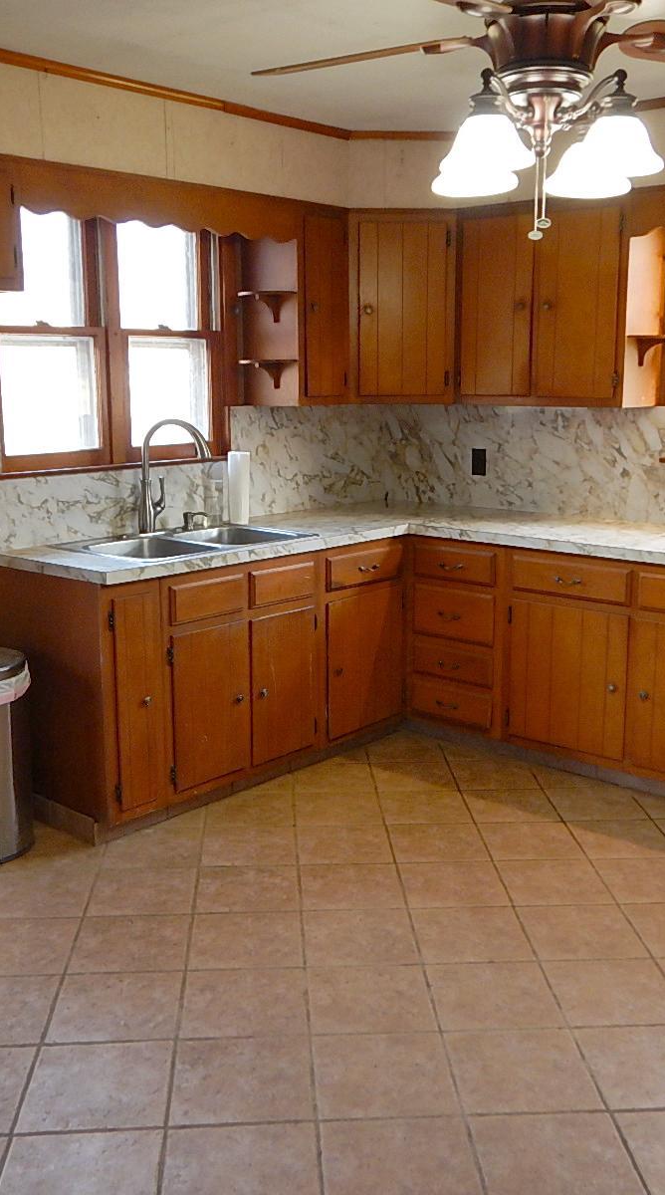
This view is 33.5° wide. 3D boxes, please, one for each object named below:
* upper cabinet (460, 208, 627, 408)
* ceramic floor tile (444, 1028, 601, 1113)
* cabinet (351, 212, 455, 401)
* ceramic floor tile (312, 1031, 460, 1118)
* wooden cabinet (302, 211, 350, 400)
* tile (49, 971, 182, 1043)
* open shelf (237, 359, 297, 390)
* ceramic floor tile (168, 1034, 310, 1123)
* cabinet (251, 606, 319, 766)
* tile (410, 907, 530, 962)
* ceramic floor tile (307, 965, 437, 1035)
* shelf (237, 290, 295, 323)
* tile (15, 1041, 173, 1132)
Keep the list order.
[{"bbox_3d":[0.907,-1.184,4.513,0.765,0.790,0.320,10,15,40],"label":"upper cabinet"},{"bbox_3d":[0.416,1.042,2.428,0.302,0.010,0.302,-1,11,-3],"label":"ceramic floor tile"},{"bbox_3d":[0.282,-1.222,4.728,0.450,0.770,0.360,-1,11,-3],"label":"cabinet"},{"bbox_3d":[0.112,1.056,2.432,0.303,0.010,0.303,-1,11,-3],"label":"ceramic floor tile"},{"bbox_3d":[-0.118,-1.183,4.517,0.280,0.750,0.270,10,15,41],"label":"wooden cabinet"},{"bbox_3d":[-0.523,1.002,2.696,0.302,0.010,0.302,-1,11,-3],"label":"tile"},{"bbox_3d":[-0.266,-0.888,4.394,0.240,0.115,0.130,10,15,41],"label":"open shelf"},{"bbox_3d":[-0.193,1.048,2.392,0.302,0.010,0.302,-1,11,-3],"label":"ceramic floor tile"},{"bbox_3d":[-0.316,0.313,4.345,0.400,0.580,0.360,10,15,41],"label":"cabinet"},{"bbox_3d":[0.385,0.936,3.056,0.303,0.010,0.303,-1,11,-3],"label":"tile"},{"bbox_3d":[0.094,0.998,2.735,0.303,0.010,0.303,-1,11,-3],"label":"ceramic floor tile"},{"bbox_3d":[-0.265,-1.143,4.344,0.240,0.115,0.130,10,15,41],"label":"shelf"},{"bbox_3d":[-0.503,1.060,2.396,0.302,0.010,0.302,-1,11,-3],"label":"tile"}]

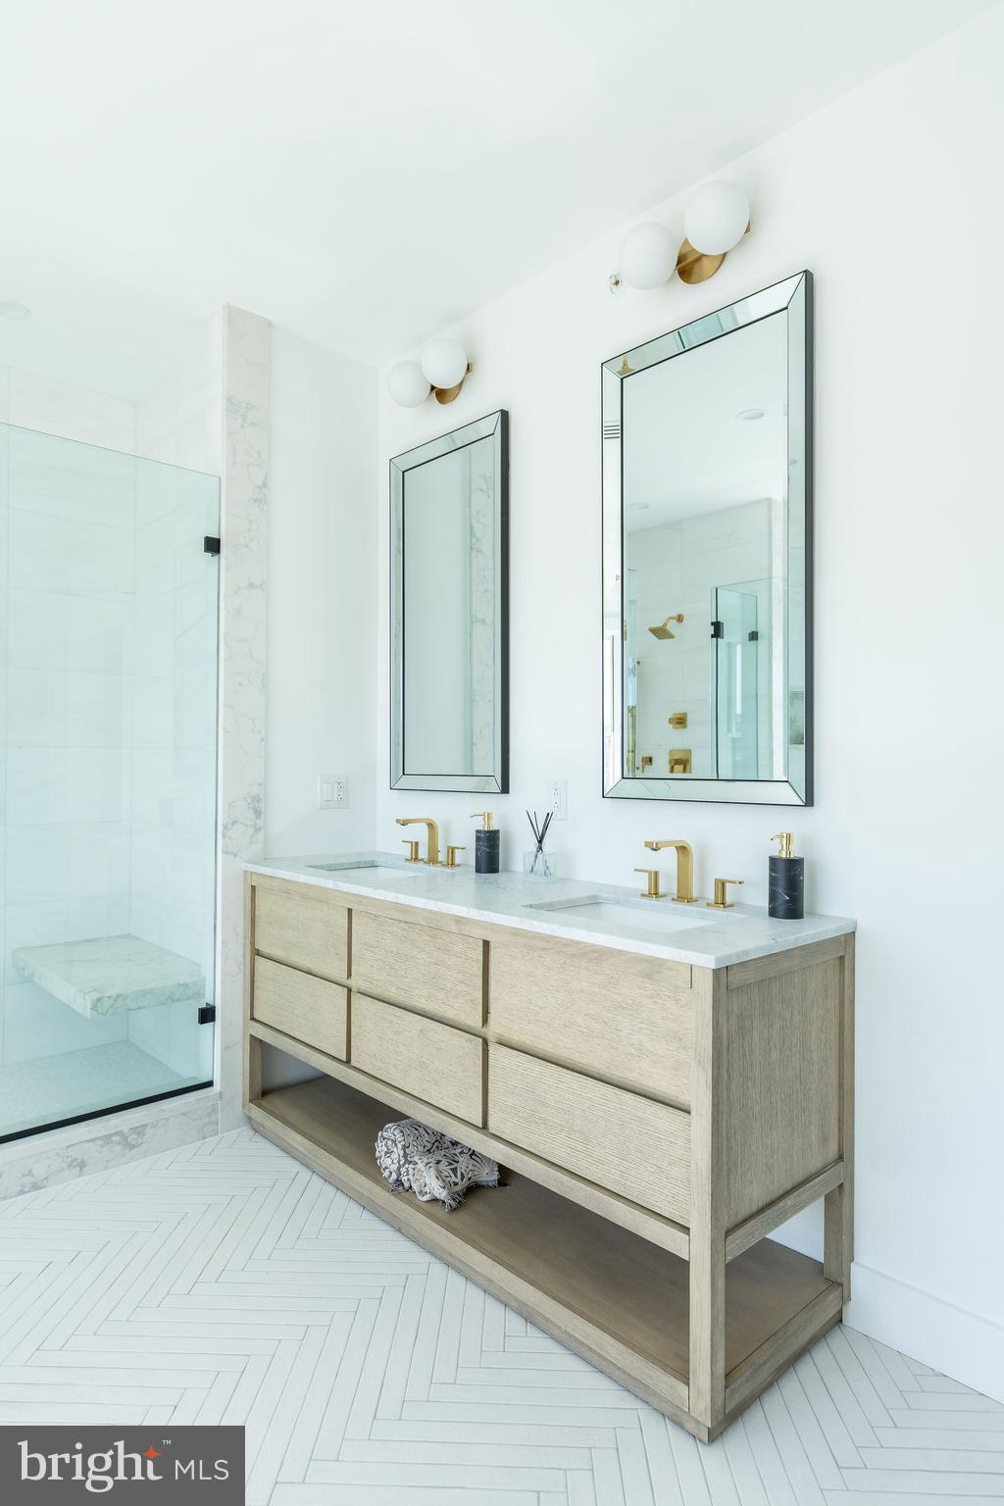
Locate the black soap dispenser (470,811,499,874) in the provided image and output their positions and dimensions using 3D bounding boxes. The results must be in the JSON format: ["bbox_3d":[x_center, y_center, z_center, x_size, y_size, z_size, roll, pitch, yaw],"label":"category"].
[{"bbox_3d":[-0.055,0.281,2.614,0.103,0.188,0.075,1,-1,-43],"label":"black soap dispenser"}]

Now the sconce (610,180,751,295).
[{"bbox_3d":[0.452,-1.284,2.095,0.176,0.153,0.357,1,-1,-43],"label":"sconce"}]

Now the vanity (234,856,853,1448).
[{"bbox_3d":[-0.048,0.819,2.318,0.537,0.851,1.821,1,-1,-43],"label":"vanity"}]

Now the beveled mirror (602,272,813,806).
[{"bbox_3d":[0.498,-0.489,2.131,0.031,1.223,0.604,1,-1,-43],"label":"beveled mirror"}]

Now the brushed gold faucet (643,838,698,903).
[{"bbox_3d":[0.413,0.289,2.042,0.165,0.156,0.052,1,-1,-43],"label":"brushed gold faucet"}]

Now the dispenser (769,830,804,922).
[{"bbox_3d":[0.626,0.272,1.859,0.101,0.187,0.075,1,-1,-43],"label":"dispenser"}]

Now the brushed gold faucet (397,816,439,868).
[{"bbox_3d":[-0.276,0.298,2.796,0.163,0.158,0.052,1,-1,-43],"label":"brushed gold faucet"}]

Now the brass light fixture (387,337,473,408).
[{"bbox_3d":[-0.241,-1.274,2.849,0.176,0.153,0.357,1,-1,-43],"label":"brass light fixture"}]

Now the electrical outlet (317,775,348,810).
[{"bbox_3d":[-0.613,0.143,3.052,0.123,0.124,0.008,1,-1,-43],"label":"electrical outlet"}]

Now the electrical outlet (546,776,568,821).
[{"bbox_3d":[0.166,0.138,2.494,0.008,0.125,0.079,1,-1,-43],"label":"electrical outlet"}]

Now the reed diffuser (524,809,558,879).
[{"bbox_3d":[0.115,0.273,2.446,0.073,0.199,0.073,1,-1,-43],"label":"reed diffuser"}]

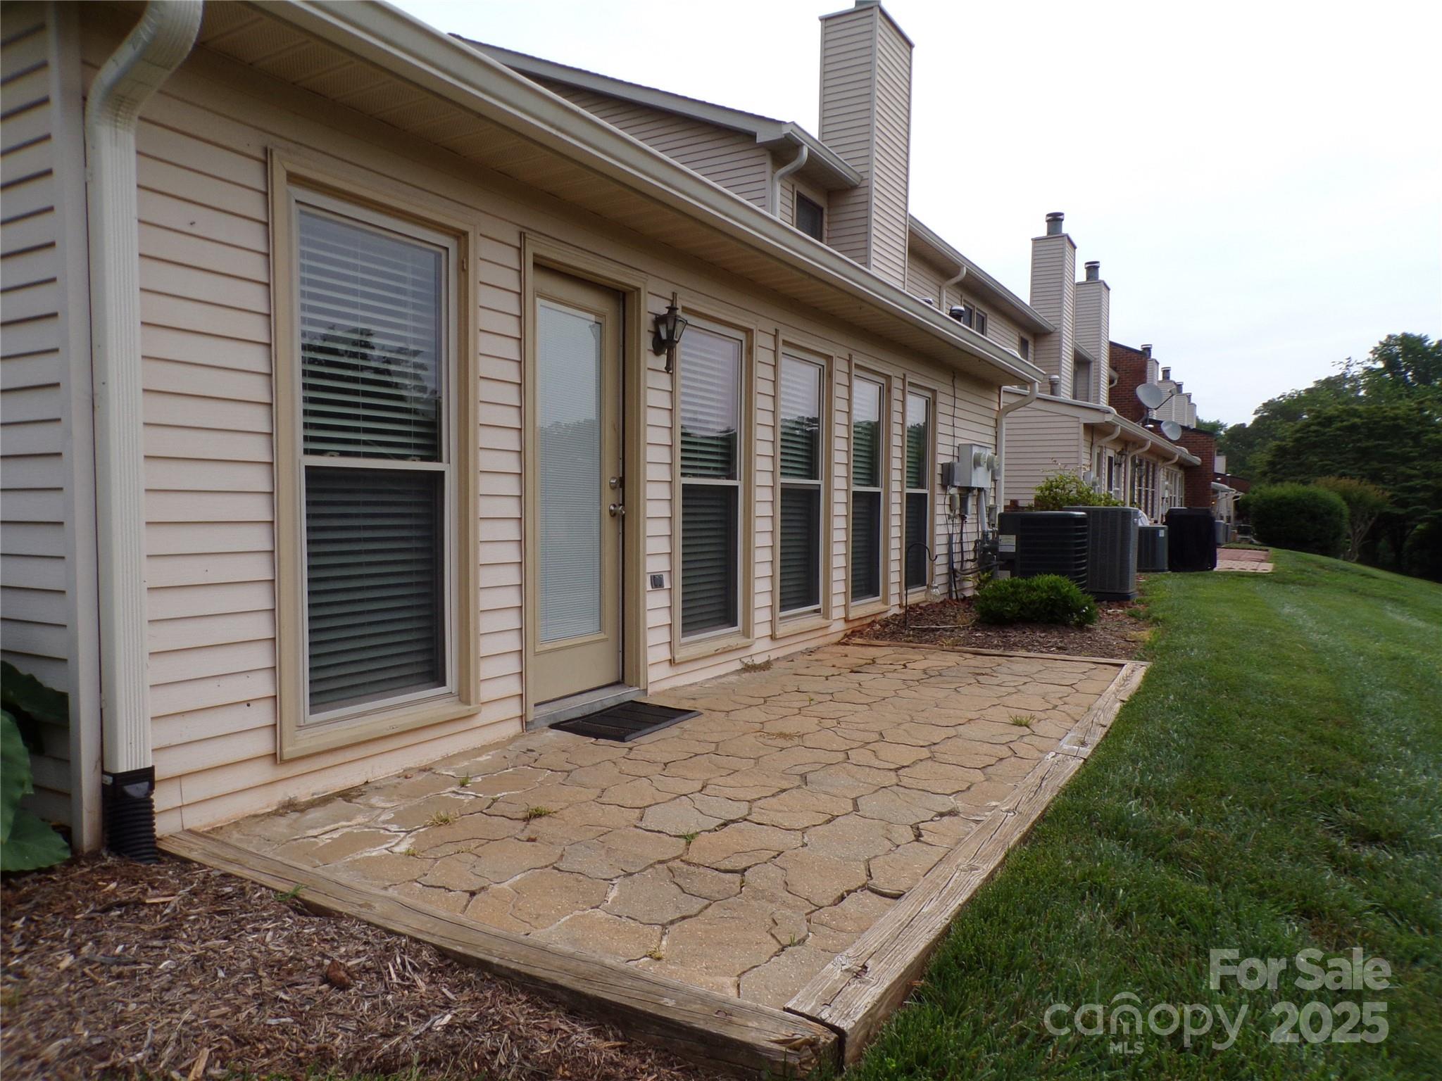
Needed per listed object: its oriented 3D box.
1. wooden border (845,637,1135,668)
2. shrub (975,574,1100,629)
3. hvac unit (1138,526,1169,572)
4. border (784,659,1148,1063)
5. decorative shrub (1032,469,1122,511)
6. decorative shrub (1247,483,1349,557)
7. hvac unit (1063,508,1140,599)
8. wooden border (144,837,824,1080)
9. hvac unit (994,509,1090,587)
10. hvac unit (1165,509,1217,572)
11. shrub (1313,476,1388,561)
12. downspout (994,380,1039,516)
[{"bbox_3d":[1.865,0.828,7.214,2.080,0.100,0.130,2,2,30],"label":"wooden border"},{"bbox_3d":[2.914,0.512,9.324,1.040,0.430,0.930,2,2,30],"label":"shrub"},{"bbox_3d":[6.874,0.118,16.306,0.680,0.760,0.700,2,2,30],"label":"hvac unit"},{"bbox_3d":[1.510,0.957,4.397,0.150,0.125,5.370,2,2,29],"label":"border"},{"bbox_3d":[5.130,-0.234,14.240,1.320,1.550,1.400,2,2,30],"label":"decorative shrub"},{"bbox_3d":[16.717,-0.599,29.027,2.800,2.140,2.600,2,2,30],"label":"decorative shrub"},{"bbox_3d":[4.359,0.128,11.475,0.720,1.020,0.720,2,2,30],"label":"hvac unit"},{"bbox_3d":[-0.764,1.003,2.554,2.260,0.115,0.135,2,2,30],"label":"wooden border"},{"bbox_3d":[3.373,0.175,10.405,0.780,0.930,0.780,2,2,30],"label":"hvac unit"},{"bbox_3d":[7.494,0.000,15.974,0.700,0.990,0.650,2,2,30],"label":"hvac unit"},{"bbox_3d":[19.199,-0.635,30.482,2.150,2.660,2.200,2,2,30],"label":"shrub"},{"bbox_3d":[3.440,-0.659,11.603,0.420,2.450,0.090,2,2,30],"label":"downspout"}]

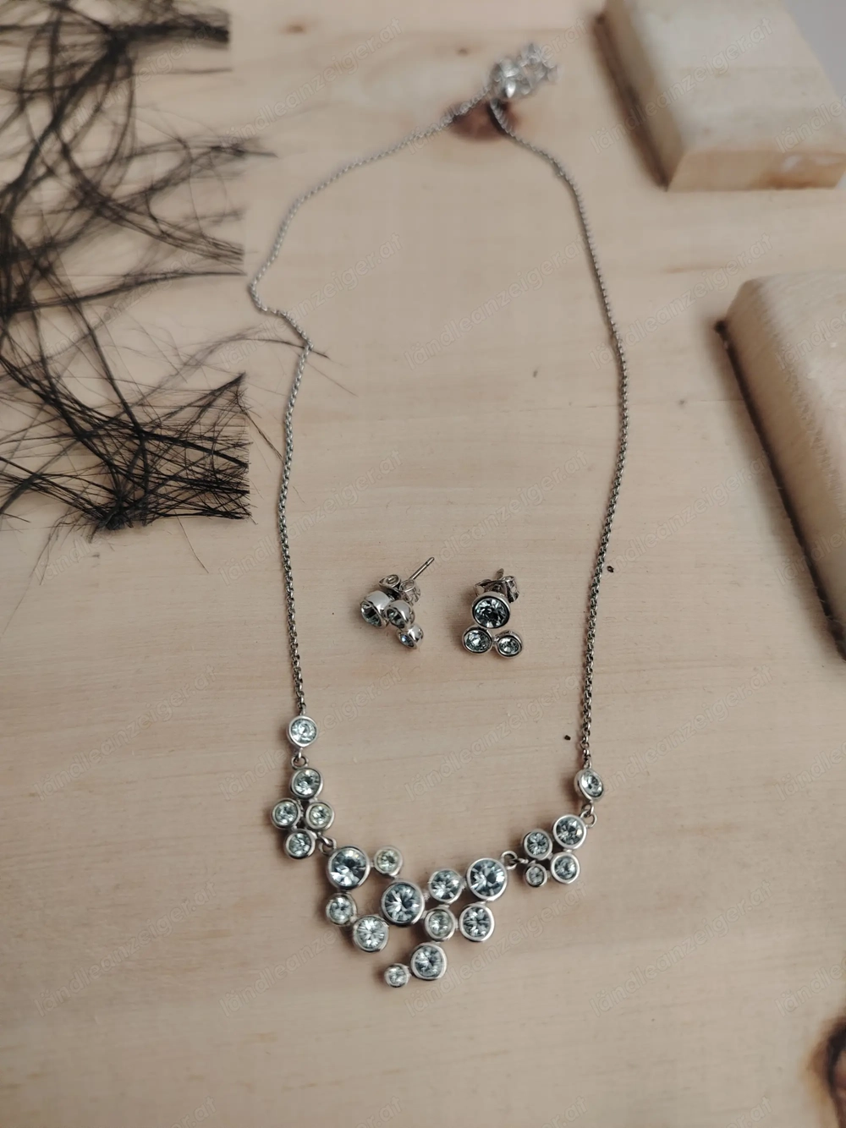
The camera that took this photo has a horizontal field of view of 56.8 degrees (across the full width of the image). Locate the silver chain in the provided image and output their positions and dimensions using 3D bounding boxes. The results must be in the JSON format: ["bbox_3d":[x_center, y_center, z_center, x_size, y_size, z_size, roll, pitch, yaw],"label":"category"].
[{"bbox_3d":[0.002,-0.049,0.162,0.077,0.004,0.187,-4,61,-4],"label":"silver chain"}]

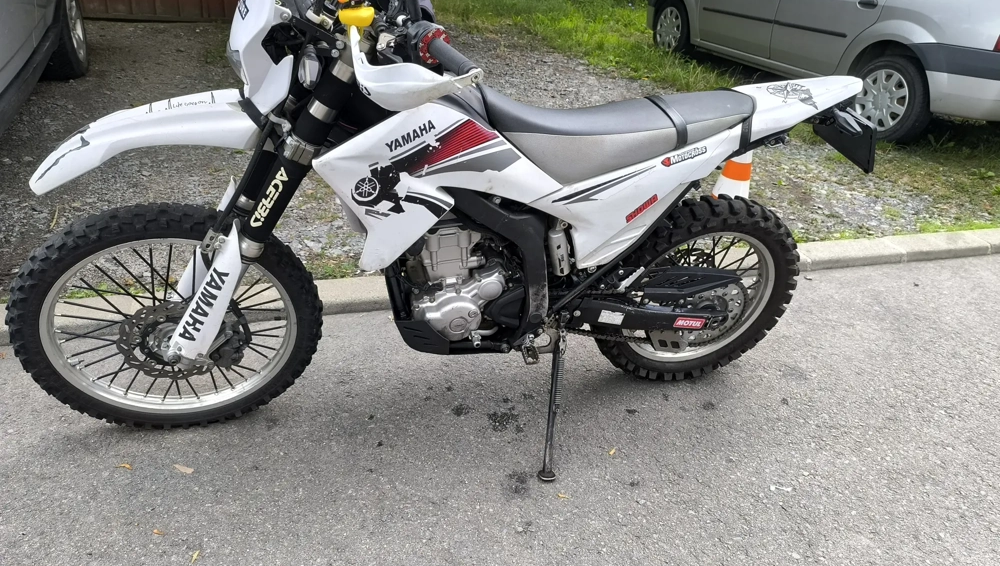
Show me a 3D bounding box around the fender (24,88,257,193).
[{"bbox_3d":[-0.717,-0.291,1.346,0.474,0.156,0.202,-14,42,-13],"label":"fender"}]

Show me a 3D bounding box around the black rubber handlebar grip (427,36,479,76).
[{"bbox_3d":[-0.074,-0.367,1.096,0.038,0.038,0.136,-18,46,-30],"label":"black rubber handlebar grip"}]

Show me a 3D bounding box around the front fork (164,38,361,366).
[{"bbox_3d":[-0.555,-0.193,1.496,0.141,0.907,0.272,18,29,-33],"label":"front fork"}]

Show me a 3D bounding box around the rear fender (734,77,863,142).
[{"bbox_3d":[0.766,-0.458,1.708,0.363,0.126,0.181,-8,38,-11],"label":"rear fender"}]

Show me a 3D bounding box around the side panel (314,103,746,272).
[{"bbox_3d":[0.098,-0.205,1.527,1.008,0.418,0.171,-4,37,-15],"label":"side panel"}]

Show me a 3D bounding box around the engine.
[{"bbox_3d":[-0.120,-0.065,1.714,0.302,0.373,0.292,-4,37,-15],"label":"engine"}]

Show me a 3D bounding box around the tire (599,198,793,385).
[{"bbox_3d":[0.592,0.035,2.024,0.647,0.647,0.126,-4,37,-15],"label":"tire"}]

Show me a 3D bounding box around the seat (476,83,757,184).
[{"bbox_3d":[0.269,-0.380,1.611,0.685,0.202,0.237,-4,37,-15],"label":"seat"}]

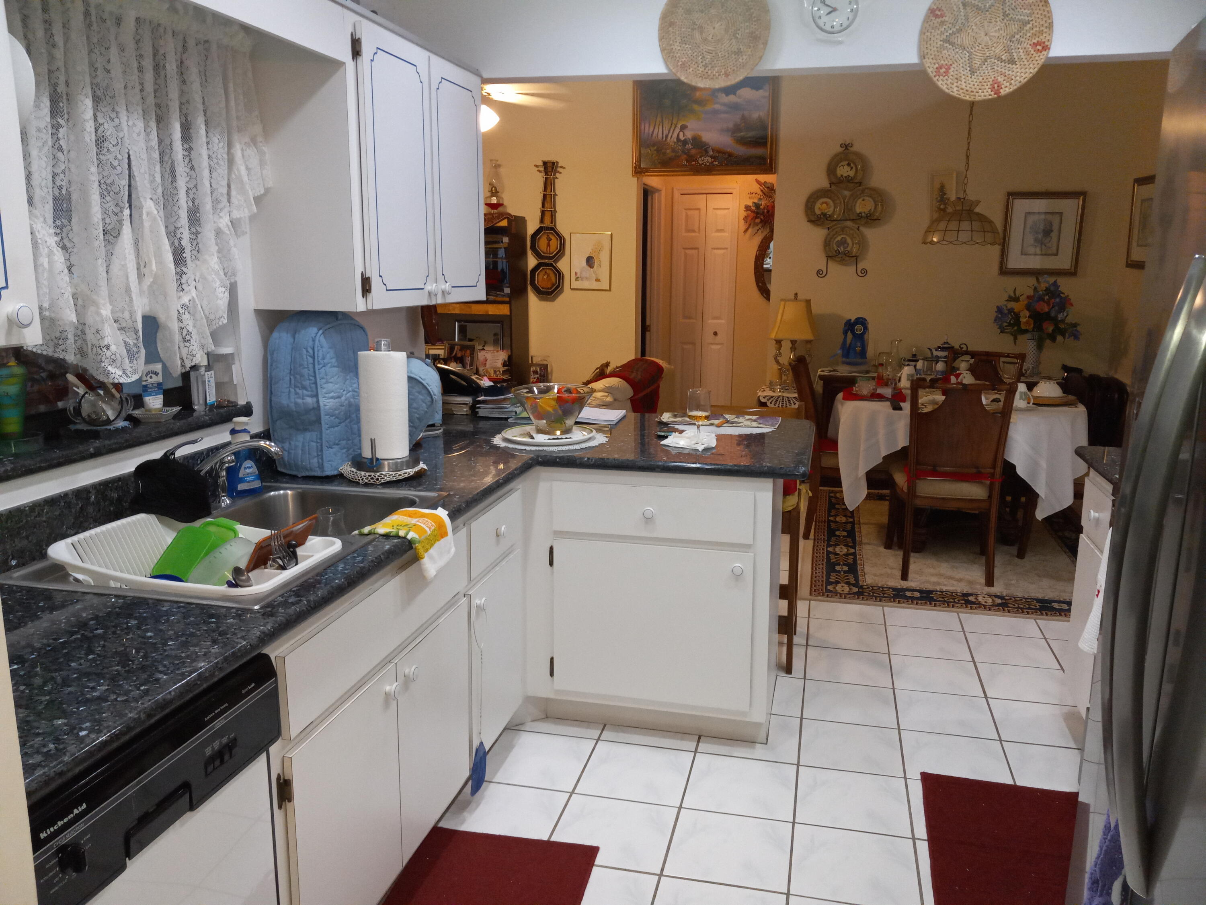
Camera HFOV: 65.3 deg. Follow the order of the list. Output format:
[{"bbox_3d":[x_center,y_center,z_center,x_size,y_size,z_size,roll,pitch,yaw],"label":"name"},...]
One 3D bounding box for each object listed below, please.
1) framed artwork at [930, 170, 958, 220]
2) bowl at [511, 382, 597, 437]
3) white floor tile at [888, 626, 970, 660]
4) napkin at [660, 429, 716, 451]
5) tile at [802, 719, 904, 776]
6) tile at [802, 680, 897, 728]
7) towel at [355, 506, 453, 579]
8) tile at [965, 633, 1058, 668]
[{"bbox_3d":[2.236,-1.662,6.180,0.201,0.363,0.020,3,11,13],"label":"framed artwork"},{"bbox_3d":[-0.168,-0.138,3.176,0.283,0.147,0.283,0,11,0],"label":"bowl"},{"bbox_3d":[1.285,0.758,3.728,0.303,0.010,0.303,3,11,13],"label":"white floor tile"},{"bbox_3d":[0.276,-0.045,3.027,0.175,0.030,0.200,3,11,14],"label":"napkin"},{"bbox_3d":[0.780,0.928,2.958,0.304,0.010,0.304,3,11,13],"label":"tile"},{"bbox_3d":[0.842,0.859,3.213,0.303,0.010,0.303,3,11,13],"label":"tile"},{"bbox_3d":[-0.426,0.206,2.114,0.170,0.112,0.285,3,11,13],"label":"towel"},{"bbox_3d":[1.584,0.773,3.657,0.303,0.010,0.303,3,11,13],"label":"tile"}]

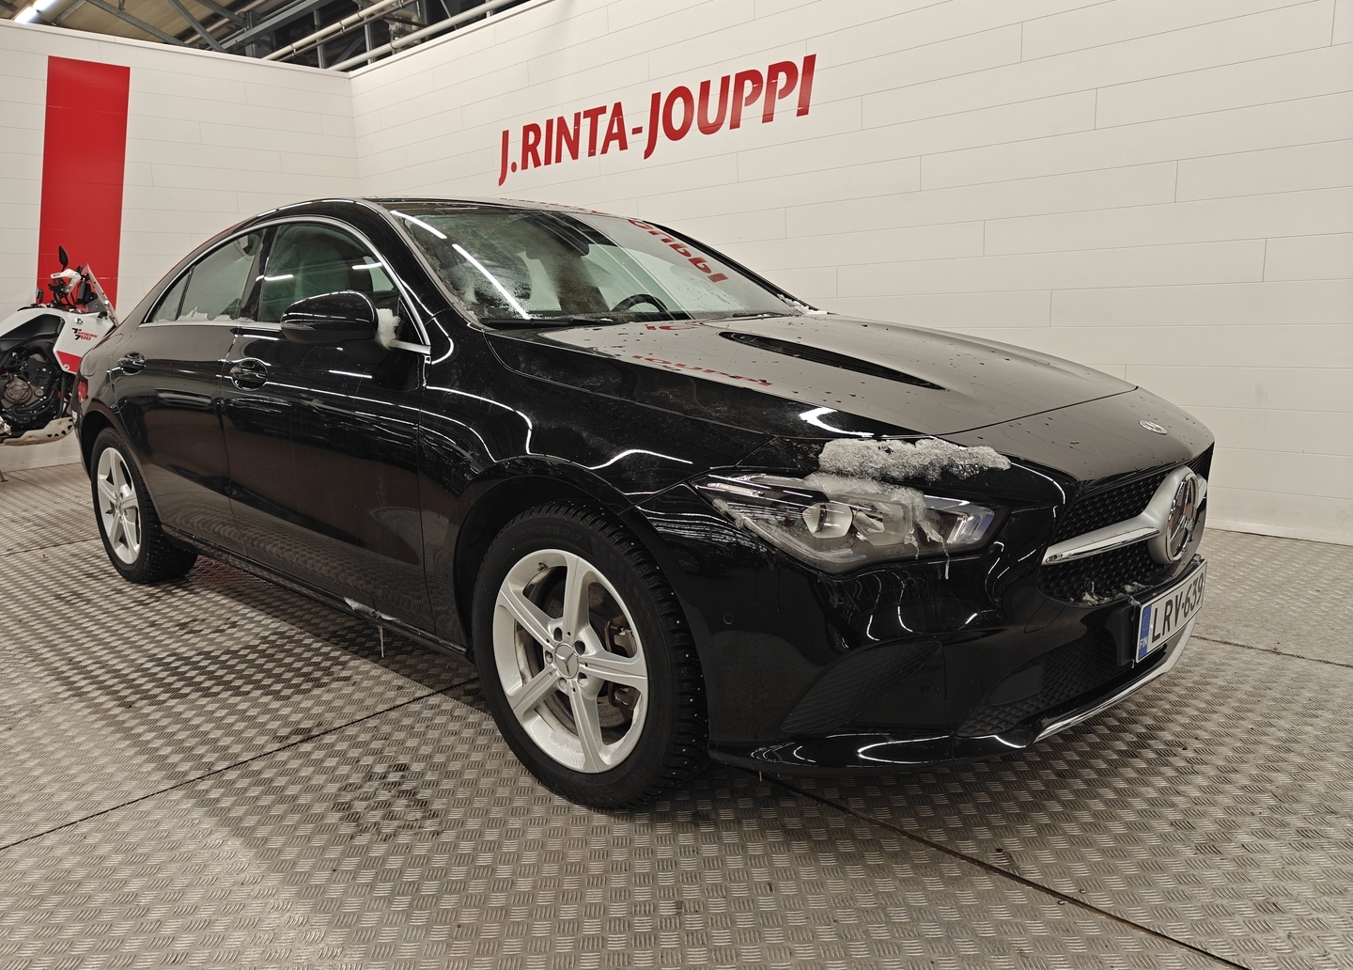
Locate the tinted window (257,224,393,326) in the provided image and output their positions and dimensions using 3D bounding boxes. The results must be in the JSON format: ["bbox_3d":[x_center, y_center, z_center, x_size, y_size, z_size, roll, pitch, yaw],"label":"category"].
[{"bbox_3d":[-0.957,-0.585,2.628,0.943,0.378,0.060,8,-13,42],"label":"tinted window"}]

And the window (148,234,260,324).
[{"bbox_3d":[-1.645,-0.715,3.310,0.897,0.327,0.060,9,-13,44],"label":"window"}]

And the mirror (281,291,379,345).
[{"bbox_3d":[-0.851,-0.412,2.345,0.145,0.150,0.215,8,15,42],"label":"mirror"}]

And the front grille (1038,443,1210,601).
[{"bbox_3d":[1.008,0.061,1.951,0.140,0.250,0.980,8,15,42],"label":"front grille"}]

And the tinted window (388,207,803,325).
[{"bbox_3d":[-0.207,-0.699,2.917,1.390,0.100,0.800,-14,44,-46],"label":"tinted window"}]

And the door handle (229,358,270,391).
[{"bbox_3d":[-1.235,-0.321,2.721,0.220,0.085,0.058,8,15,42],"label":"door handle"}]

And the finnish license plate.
[{"bbox_3d":[1.050,0.256,1.977,0.020,0.118,0.442,8,15,42],"label":"finnish license plate"}]

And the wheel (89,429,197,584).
[{"bbox_3d":[-2.175,0.069,3.831,0.650,0.650,0.210,8,15,42],"label":"wheel"}]

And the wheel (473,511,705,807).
[{"bbox_3d":[-0.169,0.349,2.002,0.650,0.650,0.210,8,15,42],"label":"wheel"}]

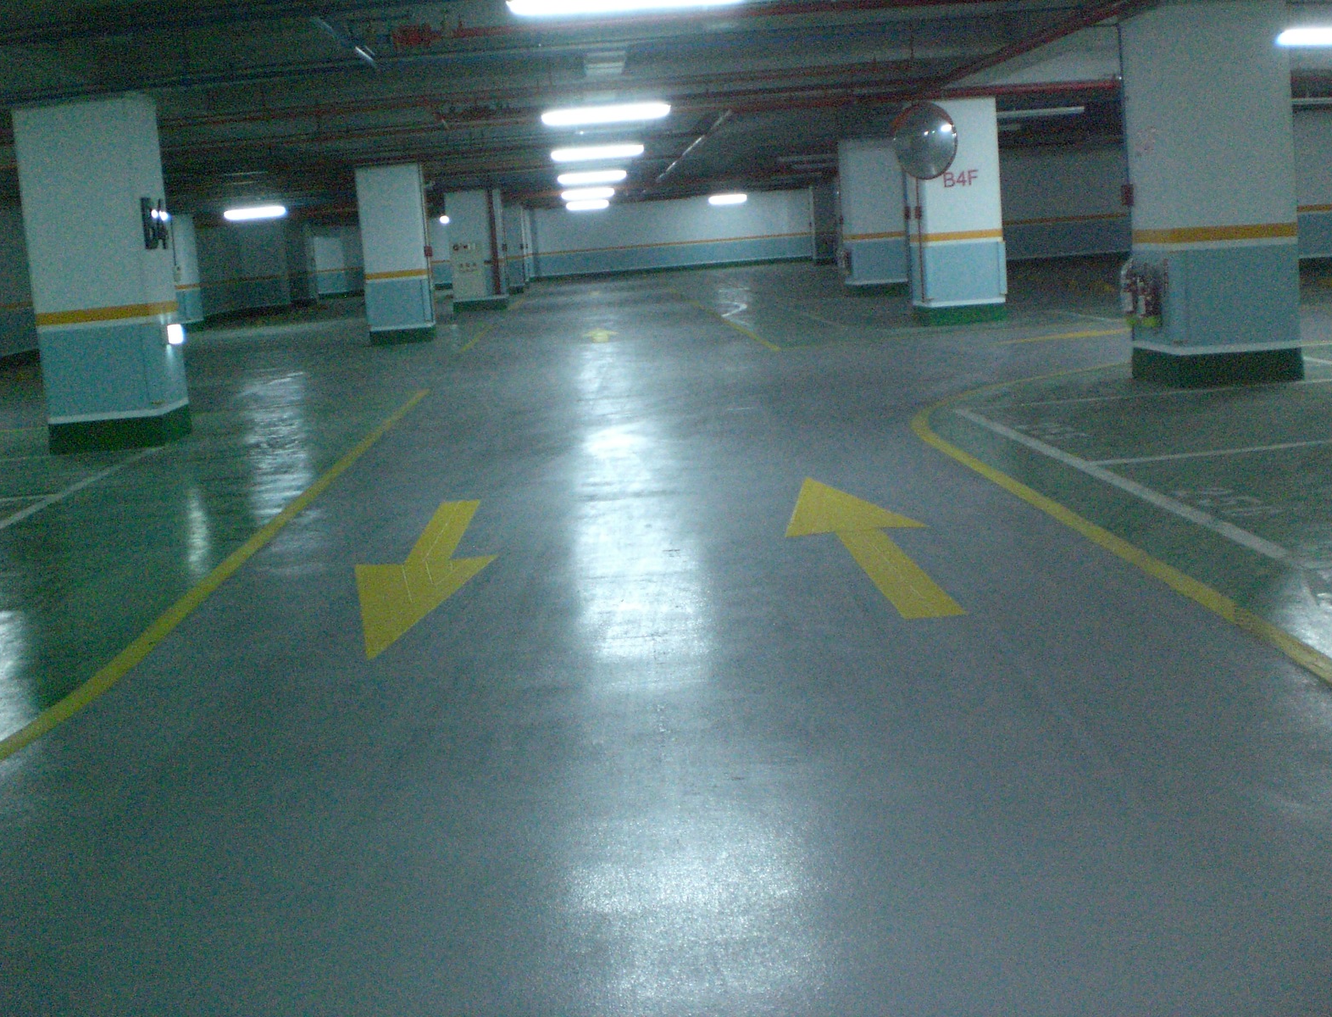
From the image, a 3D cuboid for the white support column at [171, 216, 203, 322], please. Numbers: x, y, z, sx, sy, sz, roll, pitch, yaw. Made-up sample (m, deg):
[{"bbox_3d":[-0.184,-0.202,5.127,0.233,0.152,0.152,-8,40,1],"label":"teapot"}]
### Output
[{"bbox_3d":[-10.845,-5.146,32.746,0.883,2.551,0.858,-5,10,-2],"label":"white support column"}]

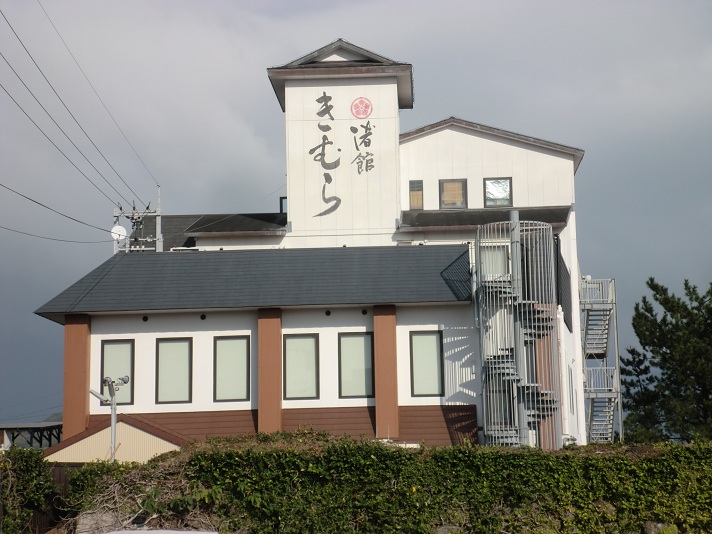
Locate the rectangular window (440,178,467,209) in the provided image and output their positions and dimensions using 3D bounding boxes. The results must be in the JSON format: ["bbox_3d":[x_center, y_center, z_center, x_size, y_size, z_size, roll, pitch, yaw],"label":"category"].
[{"bbox_3d":[3.116,-2.319,48.028,0.906,1.011,0.100,-2,-12,3],"label":"rectangular window"}]

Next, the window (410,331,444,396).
[{"bbox_3d":[2.481,3.375,52.434,1.185,2.339,0.140,-2,-10,2],"label":"window"}]

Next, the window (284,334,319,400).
[{"bbox_3d":[-1.909,3.497,52.621,1.265,2.338,0.140,-2,-10,2],"label":"window"}]

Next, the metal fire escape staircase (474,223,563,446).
[{"bbox_3d":[5.425,2.176,50.323,2.650,8.027,2.650,-2,-10,2],"label":"metal fire escape staircase"}]

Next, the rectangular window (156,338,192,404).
[{"bbox_3d":[-6.392,3.646,52.808,1.313,2.338,0.140,-2,-10,2],"label":"rectangular window"}]

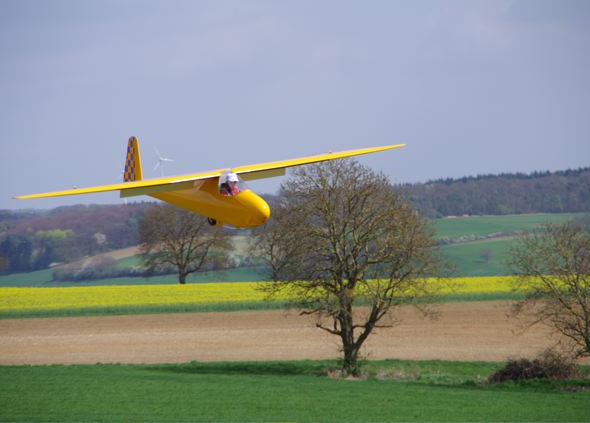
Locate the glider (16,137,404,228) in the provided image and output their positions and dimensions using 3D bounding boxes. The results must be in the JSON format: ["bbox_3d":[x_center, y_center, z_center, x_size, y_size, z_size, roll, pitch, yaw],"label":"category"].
[{"bbox_3d":[-2.215,-0.573,77.870,10.400,1.650,5.550,-8,11,-37],"label":"glider"}]

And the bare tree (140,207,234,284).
[{"bbox_3d":[-11.030,3.430,360.000,9.470,8.260,9.200,0,0,0],"label":"bare tree"}]

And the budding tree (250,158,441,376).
[{"bbox_3d":[2.450,2.660,170.000,9.130,10.370,9.000,0,0,0],"label":"budding tree"}]

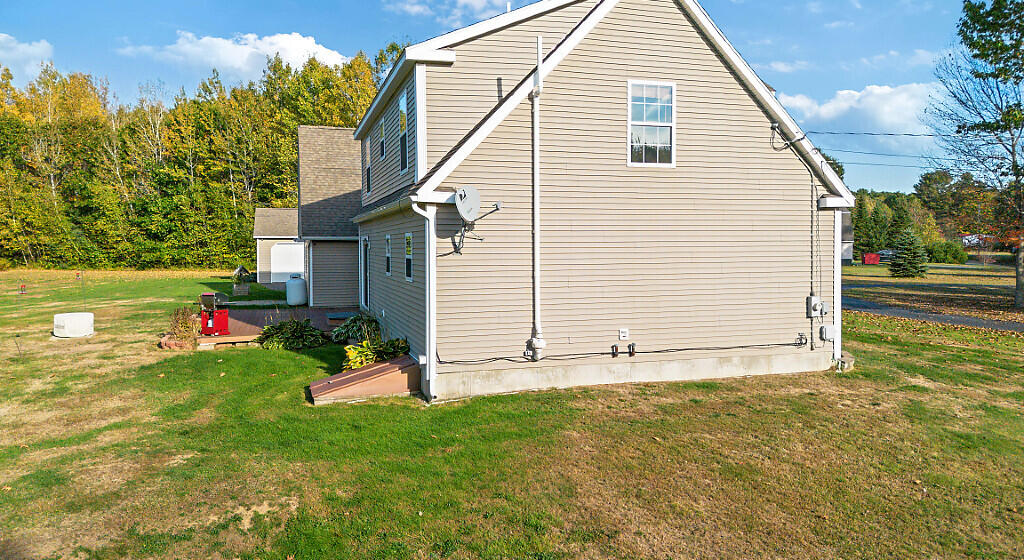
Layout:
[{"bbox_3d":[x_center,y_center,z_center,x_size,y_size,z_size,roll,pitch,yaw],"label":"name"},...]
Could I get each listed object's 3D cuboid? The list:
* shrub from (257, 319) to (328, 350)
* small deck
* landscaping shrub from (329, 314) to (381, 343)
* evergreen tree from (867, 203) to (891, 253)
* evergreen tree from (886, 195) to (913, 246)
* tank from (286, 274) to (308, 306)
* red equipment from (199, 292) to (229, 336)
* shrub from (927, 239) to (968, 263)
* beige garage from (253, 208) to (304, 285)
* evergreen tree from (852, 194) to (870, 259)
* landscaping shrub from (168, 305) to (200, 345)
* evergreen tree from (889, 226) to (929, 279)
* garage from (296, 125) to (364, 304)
[{"bbox_3d":[-5.745,1.402,18.500,1.650,0.720,1.100,-1,3,-17],"label":"shrub"},{"bbox_3d":[-6.694,1.384,21.540,4.400,0.280,7.300,-1,3,-17],"label":"small deck"},{"bbox_3d":[-4.326,1.327,19.500,1.200,0.680,1.100,-1,3,-17],"label":"landscaping shrub"},{"bbox_3d":[51.620,-6.761,100.000,3.900,8.200,3.900,-1,3,-17],"label":"evergreen tree"},{"bbox_3d":[59.880,-8.134,110.000,3.800,10.200,3.800,-1,3,-17],"label":"evergreen tree"},{"bbox_3d":[-8.233,0.383,27.200,0.760,1.250,0.760,-1,3,-17],"label":"tank"},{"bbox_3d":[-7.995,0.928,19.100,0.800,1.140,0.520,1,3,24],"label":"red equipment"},{"bbox_3d":[51.524,-3.372,84.000,4.800,3.050,4.200,-1,3,-17],"label":"shrub"},{"bbox_3d":[-12.478,-2.177,44.517,6.900,4.350,6.700,-1,3,-18],"label":"beige garage"},{"bbox_3d":[53.993,-8.134,110.000,3.000,10.100,3.000,-1,3,-17],"label":"evergreen tree"},{"bbox_3d":[-8.303,1.141,18.000,0.850,1.000,0.950,-1,3,-17],"label":"landscaping shrub"},{"bbox_3d":[28.481,-1.975,51.000,2.800,3.800,2.800,-1,3,-17],"label":"evergreen tree"},{"bbox_3d":[-4.590,-2.785,30.438,8.800,7.262,8.700,-1,3,-17],"label":"garage"}]

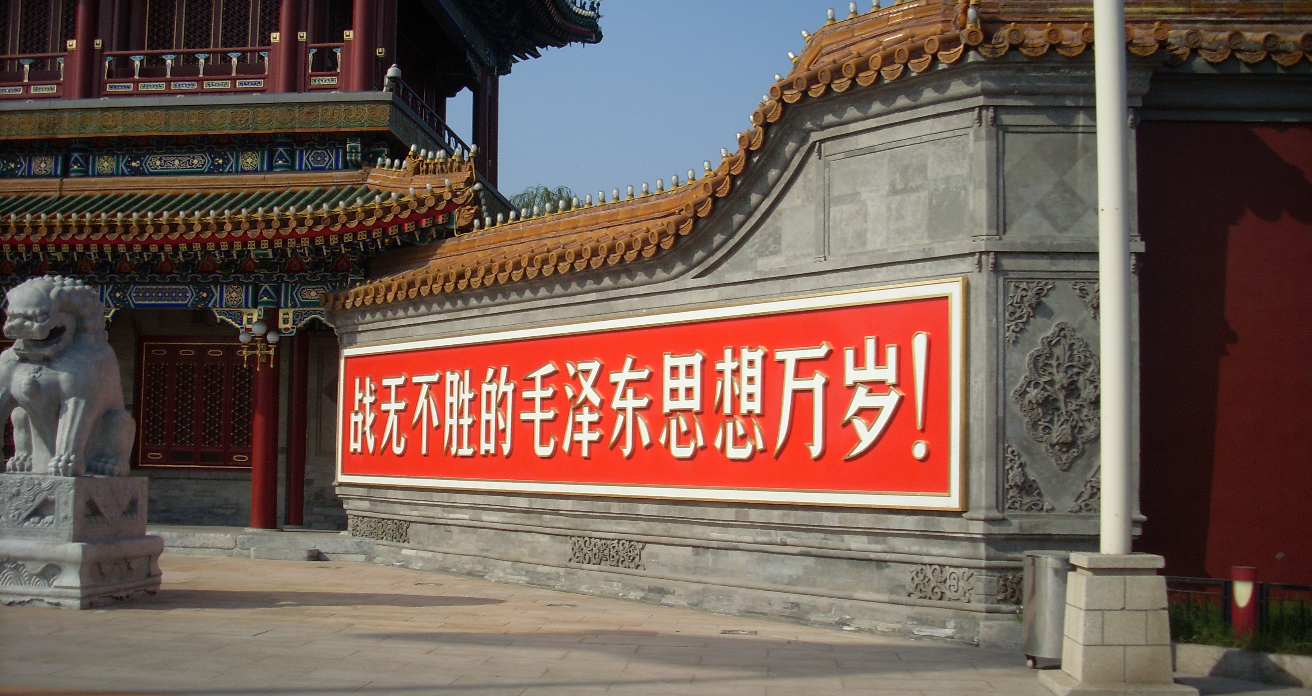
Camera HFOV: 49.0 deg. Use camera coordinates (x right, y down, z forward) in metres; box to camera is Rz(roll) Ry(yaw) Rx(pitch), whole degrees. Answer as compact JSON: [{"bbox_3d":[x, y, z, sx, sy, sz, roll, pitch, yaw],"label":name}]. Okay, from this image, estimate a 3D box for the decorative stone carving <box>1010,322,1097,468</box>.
[{"bbox_3d":[3.538,0.422,12.537,0.898,1.316,0.095,0,-4,6],"label":"decorative stone carving"}]

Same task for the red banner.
[{"bbox_3d":[-1.017,0.724,17.262,0.103,2.062,11.867,4,-6,-39],"label":"red banner"}]

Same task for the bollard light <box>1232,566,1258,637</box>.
[{"bbox_3d":[4.503,1.952,11.052,0.198,0.564,0.198,0,-4,6],"label":"bollard light"}]

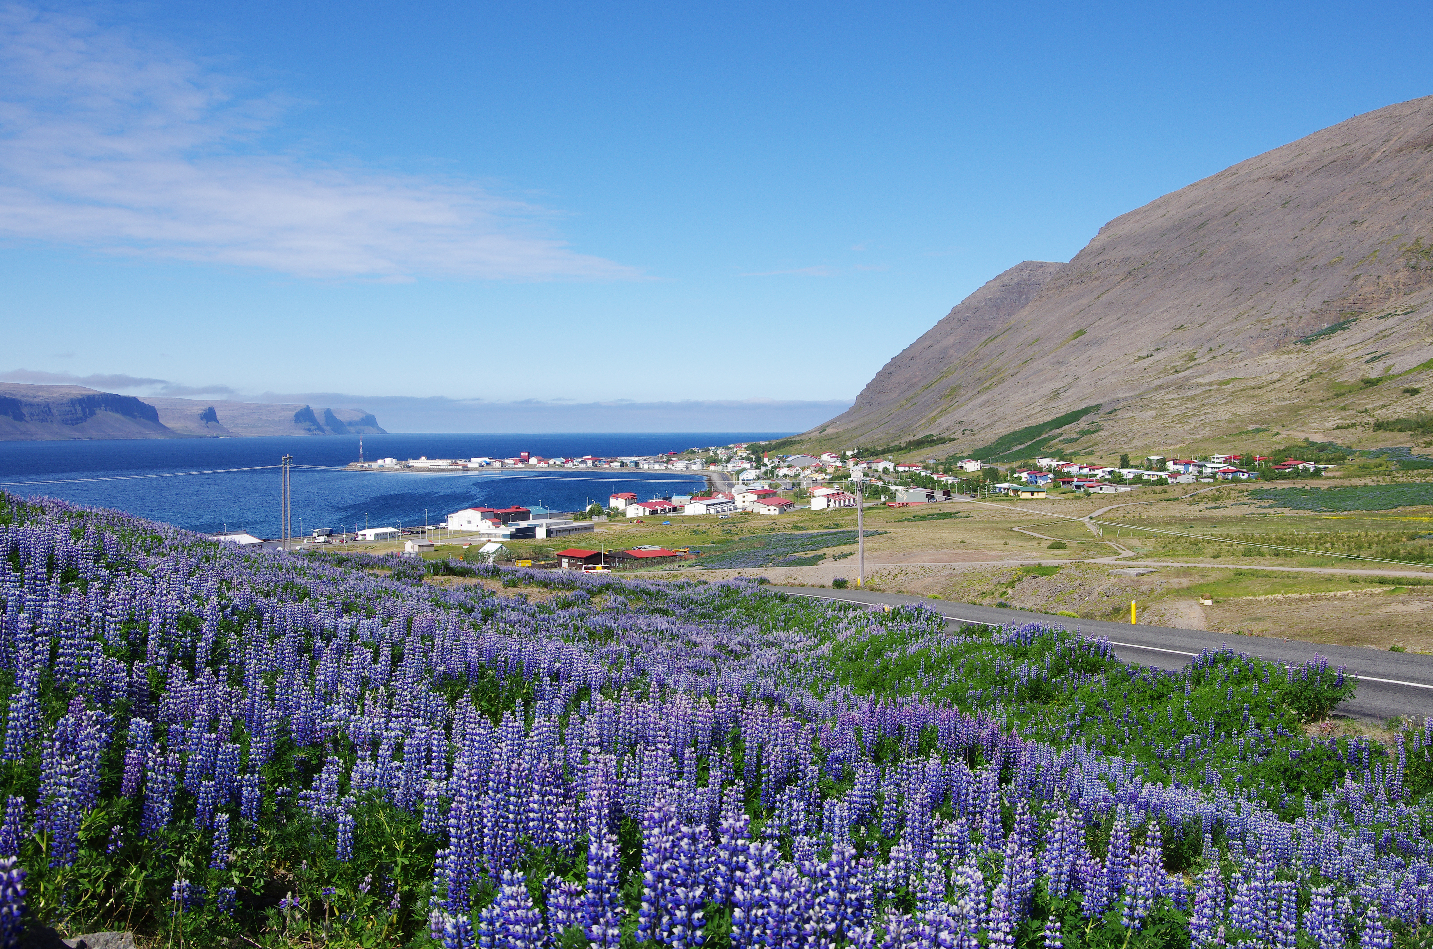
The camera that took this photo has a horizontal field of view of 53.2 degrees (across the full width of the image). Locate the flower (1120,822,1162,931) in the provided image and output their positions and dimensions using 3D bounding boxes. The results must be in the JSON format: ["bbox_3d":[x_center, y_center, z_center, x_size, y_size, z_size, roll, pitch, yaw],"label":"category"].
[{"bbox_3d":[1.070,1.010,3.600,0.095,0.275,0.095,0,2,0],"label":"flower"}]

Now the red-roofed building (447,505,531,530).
[{"bbox_3d":[-87.431,16.030,552.900,15.579,8.190,33.204,1,2,26],"label":"red-roofed building"}]

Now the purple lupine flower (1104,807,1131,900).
[{"bbox_3d":[0.981,0.927,3.500,0.060,0.220,0.060,4,2,0],"label":"purple lupine flower"}]

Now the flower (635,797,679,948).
[{"bbox_3d":[-0.098,0.651,2.350,0.064,0.245,0.064,2,2,0],"label":"flower"}]

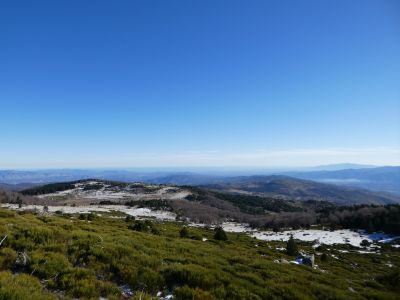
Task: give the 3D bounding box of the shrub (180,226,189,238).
[{"bbox_3d":[-2.236,11.937,40.000,1.130,1.660,1.070,0,-3,0],"label":"shrub"}]

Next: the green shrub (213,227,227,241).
[{"bbox_3d":[2.885,12.081,40.000,1.840,1.950,1.750,0,-3,0],"label":"green shrub"}]

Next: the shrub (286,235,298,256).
[{"bbox_3d":[10.996,11.383,33.000,1.310,2.530,1.240,0,-3,0],"label":"shrub"}]

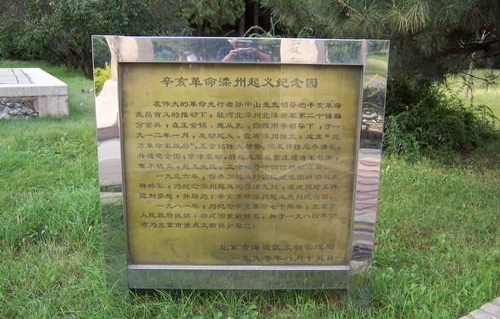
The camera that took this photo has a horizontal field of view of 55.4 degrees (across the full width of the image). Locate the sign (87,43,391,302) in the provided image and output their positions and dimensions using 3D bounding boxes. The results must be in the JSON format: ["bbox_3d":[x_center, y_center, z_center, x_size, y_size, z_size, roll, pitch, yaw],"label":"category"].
[{"bbox_3d":[-0.054,0.095,2.673,1.526,1.498,0.130,1,13,-1],"label":"sign"}]

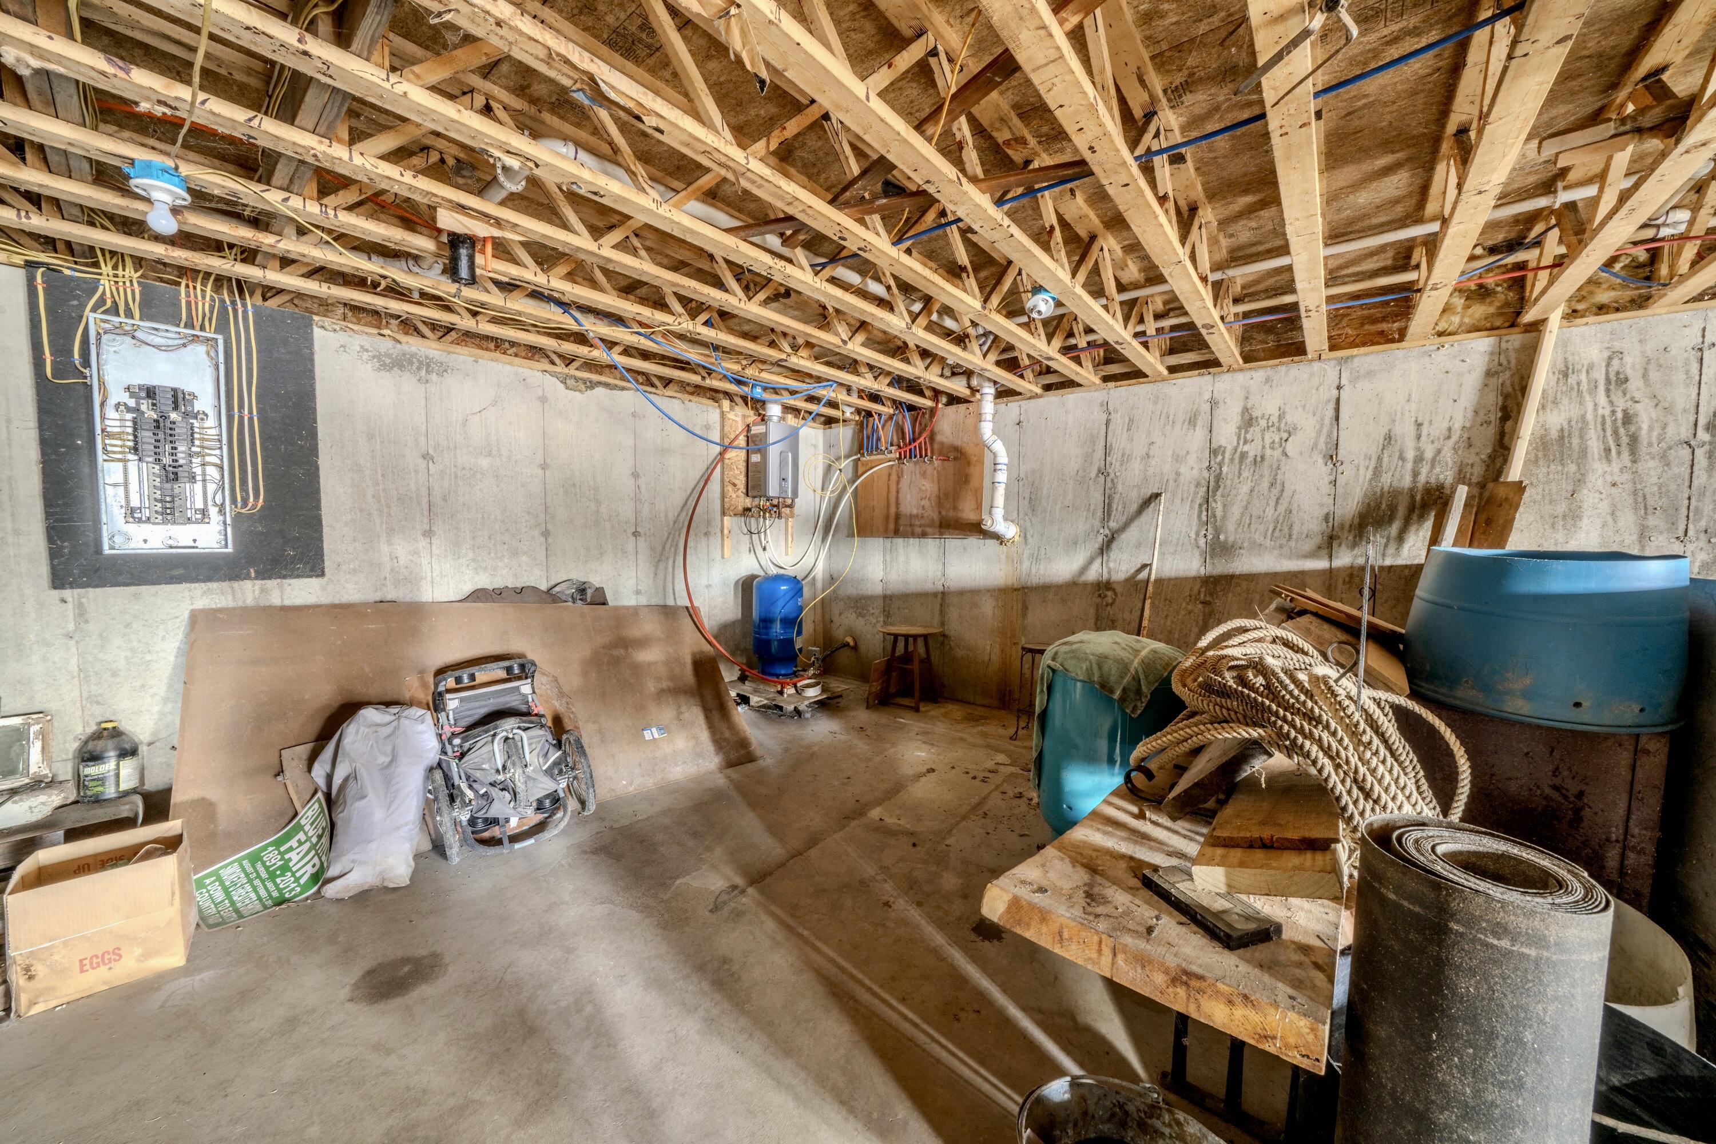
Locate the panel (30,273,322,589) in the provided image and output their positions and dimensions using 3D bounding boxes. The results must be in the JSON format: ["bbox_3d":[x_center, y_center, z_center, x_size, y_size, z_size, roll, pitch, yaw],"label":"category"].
[{"bbox_3d":[-2.856,-0.574,2.466,0.120,1.248,0.785,4,5,42],"label":"panel"}]

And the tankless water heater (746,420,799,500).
[{"bbox_3d":[-0.675,-0.903,4.643,0.260,0.595,0.355,4,5,42],"label":"tankless water heater"}]

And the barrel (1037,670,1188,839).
[{"bbox_3d":[1.139,0.738,2.596,0.585,0.880,0.585,2,4,24],"label":"barrel"}]

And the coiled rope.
[{"bbox_3d":[0.983,0.362,1.383,0.640,0.470,0.420,3,4,35],"label":"coiled rope"}]

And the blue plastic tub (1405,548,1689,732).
[{"bbox_3d":[2.183,0.186,1.846,0.585,0.475,0.585,-3,5,-40],"label":"blue plastic tub"}]

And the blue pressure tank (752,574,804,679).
[{"bbox_3d":[-0.625,0.433,4.500,0.388,0.820,0.388,0,4,-8],"label":"blue pressure tank"}]

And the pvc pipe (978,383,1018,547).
[{"bbox_3d":[1.023,-0.801,4.165,0.220,1.160,0.300,3,4,35],"label":"pvc pipe"}]

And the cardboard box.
[{"bbox_3d":[-2.269,1.030,1.749,0.310,0.357,0.240,-3,5,-39],"label":"cardboard box"}]

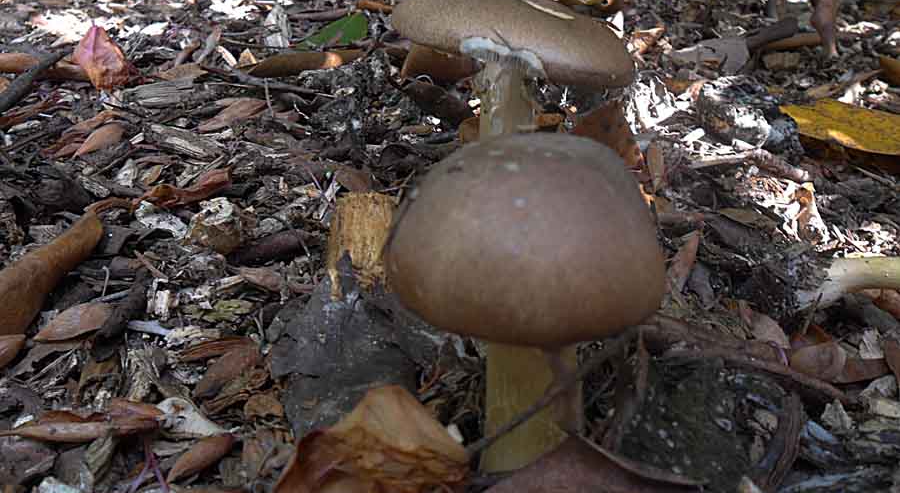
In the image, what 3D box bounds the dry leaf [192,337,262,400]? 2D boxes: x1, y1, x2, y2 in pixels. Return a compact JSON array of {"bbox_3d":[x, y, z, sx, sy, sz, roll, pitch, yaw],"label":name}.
[{"bbox_3d":[-0.099,0.055,0.311,0.018,0.011,0.032,26,43,32],"label":"dry leaf"}]

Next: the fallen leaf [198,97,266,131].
[{"bbox_3d":[-0.142,-0.086,0.459,0.018,0.010,0.047,29,44,35],"label":"fallen leaf"}]

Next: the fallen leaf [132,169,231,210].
[{"bbox_3d":[-0.144,-0.031,0.379,0.051,0.013,0.018,-16,38,-21],"label":"fallen leaf"}]

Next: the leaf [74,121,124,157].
[{"bbox_3d":[-0.245,-0.074,0.492,0.022,0.012,0.037,16,38,22],"label":"leaf"}]

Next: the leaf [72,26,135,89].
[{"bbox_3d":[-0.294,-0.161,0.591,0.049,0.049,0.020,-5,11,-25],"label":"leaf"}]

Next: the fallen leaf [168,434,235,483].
[{"bbox_3d":[-0.096,0.082,0.272,0.024,0.010,0.013,-25,42,-31],"label":"fallen leaf"}]

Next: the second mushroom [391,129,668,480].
[{"bbox_3d":[0.026,0.028,0.241,0.086,0.128,0.086,0,35,0],"label":"second mushroom"}]

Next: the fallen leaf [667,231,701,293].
[{"bbox_3d":[0.108,0.007,0.324,0.014,0.011,0.040,16,38,22],"label":"fallen leaf"}]

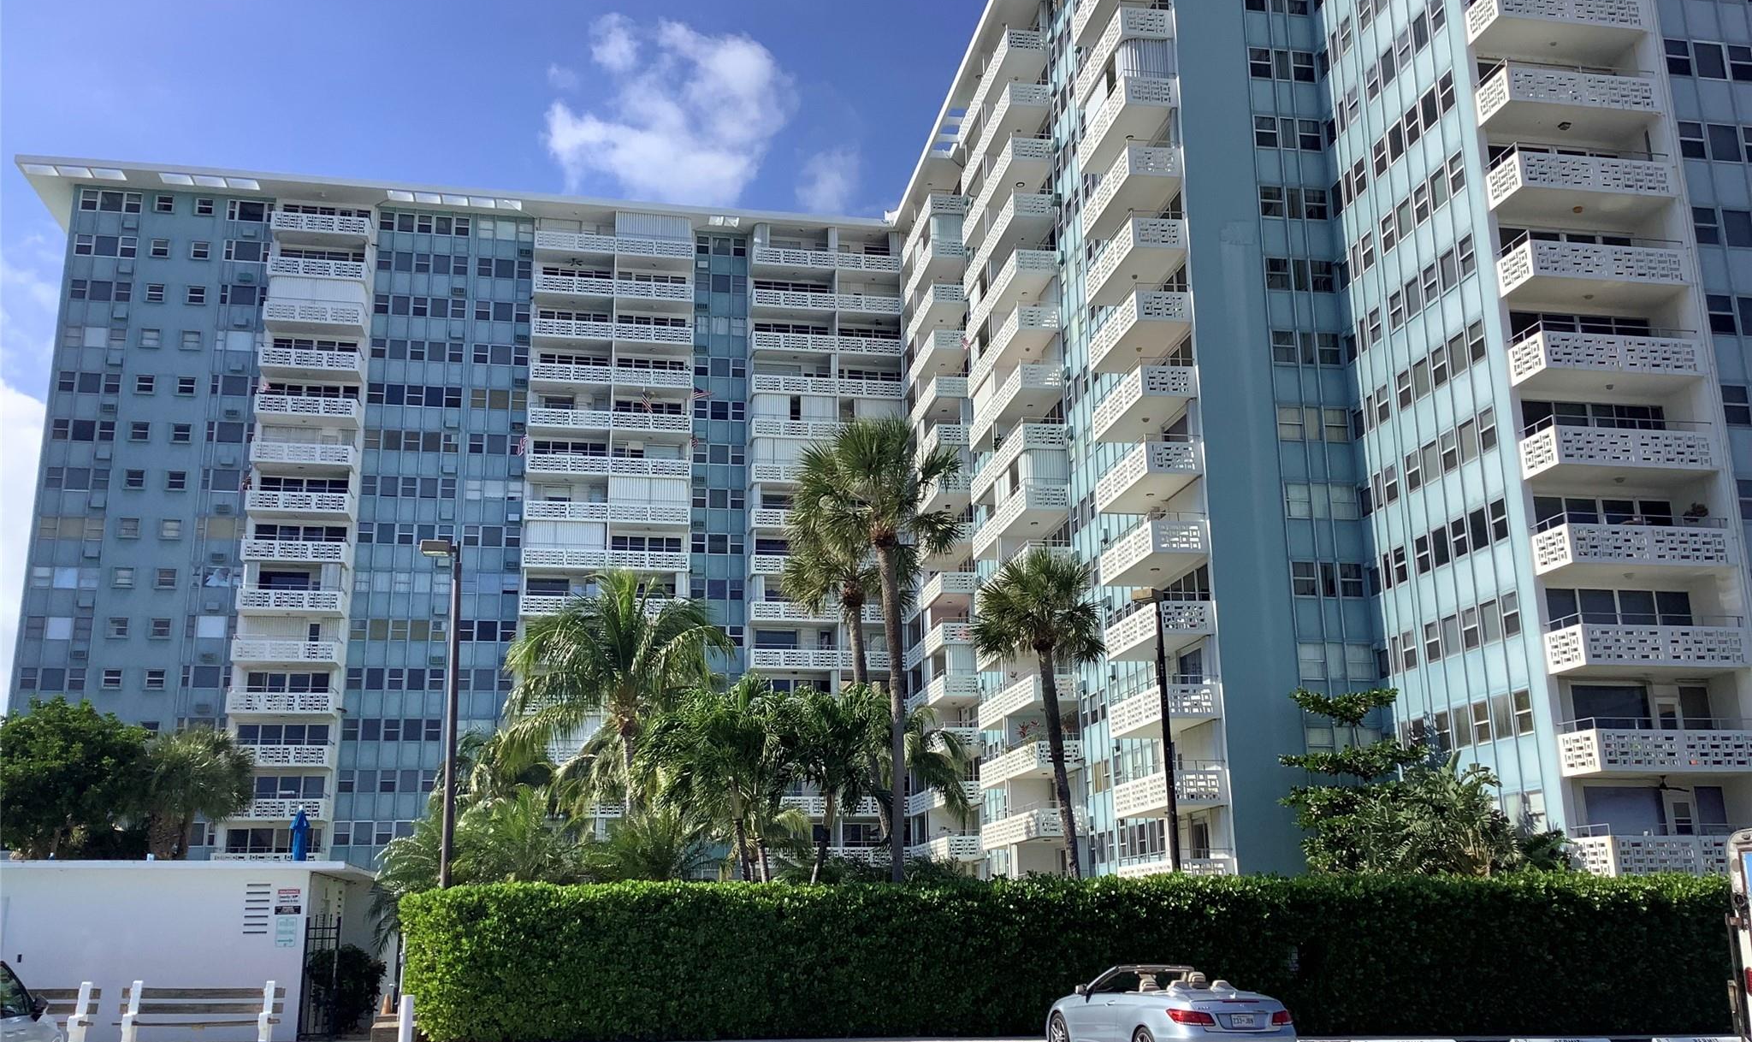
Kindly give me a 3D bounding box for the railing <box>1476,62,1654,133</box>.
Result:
[{"bbox_3d":[20.083,-12.108,45.518,4.758,1.057,1.572,2,-15,-10],"label":"railing"}]

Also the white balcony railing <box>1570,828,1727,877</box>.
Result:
[{"bbox_3d":[20.246,8.545,39.663,4.713,1.069,1.573,2,-15,-10],"label":"white balcony railing"}]

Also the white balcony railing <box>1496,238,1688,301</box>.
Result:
[{"bbox_3d":[20.012,-6.871,43.786,4.713,1.069,1.573,2,-15,-10],"label":"white balcony railing"}]

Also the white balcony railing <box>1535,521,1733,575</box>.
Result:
[{"bbox_3d":[20.129,0.837,41.725,4.713,1.069,1.573,2,-15,-10],"label":"white balcony railing"}]

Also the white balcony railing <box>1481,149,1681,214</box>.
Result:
[{"bbox_3d":[19.973,-9.441,44.473,4.713,1.069,1.573,2,-15,-10],"label":"white balcony railing"}]

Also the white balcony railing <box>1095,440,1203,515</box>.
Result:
[{"bbox_3d":[9.275,-1.375,53.425,1.845,1.064,5.146,2,-15,-10],"label":"white balcony railing"}]

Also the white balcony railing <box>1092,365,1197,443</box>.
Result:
[{"bbox_3d":[9.315,-3.987,54.487,1.943,1.057,5.084,2,-15,-10],"label":"white balcony railing"}]

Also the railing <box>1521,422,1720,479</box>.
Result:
[{"bbox_3d":[20.256,-1.752,42.755,4.758,1.057,1.572,2,-15,-10],"label":"railing"}]

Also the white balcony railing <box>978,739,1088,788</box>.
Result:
[{"bbox_3d":[6.581,10.559,67.248,1.903,1.057,9.169,2,-15,-10],"label":"white balcony railing"}]

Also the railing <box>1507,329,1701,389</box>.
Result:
[{"bbox_3d":[20.051,-4.302,43.099,4.713,1.069,1.573,2,-15,-10],"label":"railing"}]

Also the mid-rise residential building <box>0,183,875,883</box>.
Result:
[{"bbox_3d":[-23.421,4.085,91.748,48.776,43.458,17.000,2,-15,-10],"label":"mid-rise residential building"}]

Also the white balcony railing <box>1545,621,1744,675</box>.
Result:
[{"bbox_3d":[20.168,3.407,41.038,4.713,1.069,1.573,2,-15,-10],"label":"white balcony railing"}]

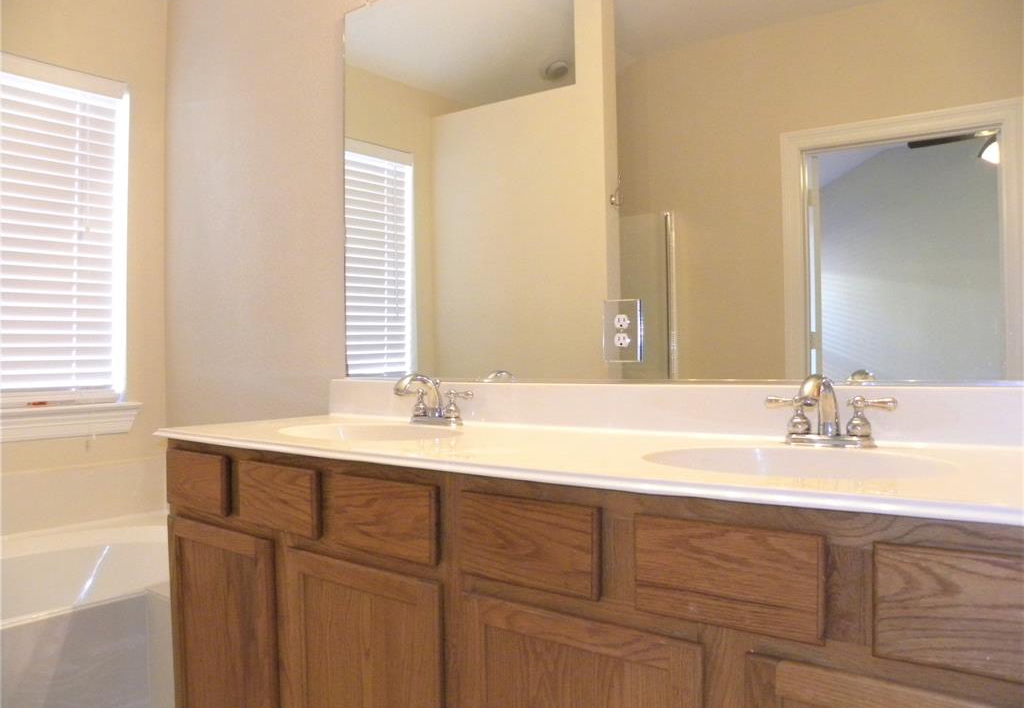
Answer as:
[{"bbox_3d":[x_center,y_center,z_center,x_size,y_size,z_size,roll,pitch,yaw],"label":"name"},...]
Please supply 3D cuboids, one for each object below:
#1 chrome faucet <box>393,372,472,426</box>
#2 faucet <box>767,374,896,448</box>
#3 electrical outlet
[{"bbox_3d":[-0.209,0.106,1.776,0.208,0.117,0.166,-1,0,39],"label":"chrome faucet"},{"bbox_3d":[0.487,0.089,1.220,0.208,0.117,0.166,-1,0,39],"label":"faucet"},{"bbox_3d":[0.230,-0.048,1.609,0.088,0.127,0.012,-1,0,39],"label":"electrical outlet"}]

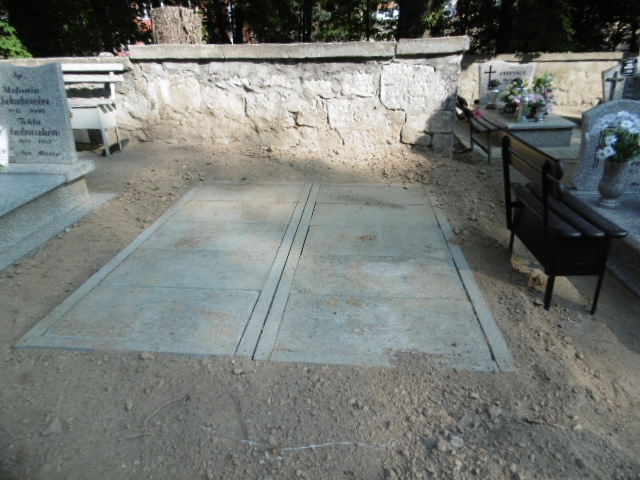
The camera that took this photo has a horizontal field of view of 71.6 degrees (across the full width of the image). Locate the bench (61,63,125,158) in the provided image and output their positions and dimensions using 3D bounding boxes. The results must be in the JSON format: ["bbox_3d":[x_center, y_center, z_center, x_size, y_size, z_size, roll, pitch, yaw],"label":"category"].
[{"bbox_3d":[-2.713,-1.448,5.008,1.050,0.972,0.460,1,22,5],"label":"bench"}]

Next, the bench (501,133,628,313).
[{"bbox_3d":[1.340,-0.168,2.620,0.478,0.846,0.883,1,22,5],"label":"bench"}]

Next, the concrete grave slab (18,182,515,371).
[{"bbox_3d":[-0.202,0.041,3.353,2.438,0.100,2.723,1,25,5],"label":"concrete grave slab"}]

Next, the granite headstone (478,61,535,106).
[{"bbox_3d":[3.031,-2.546,7.219,0.800,0.662,0.100,1,22,5],"label":"granite headstone"}]

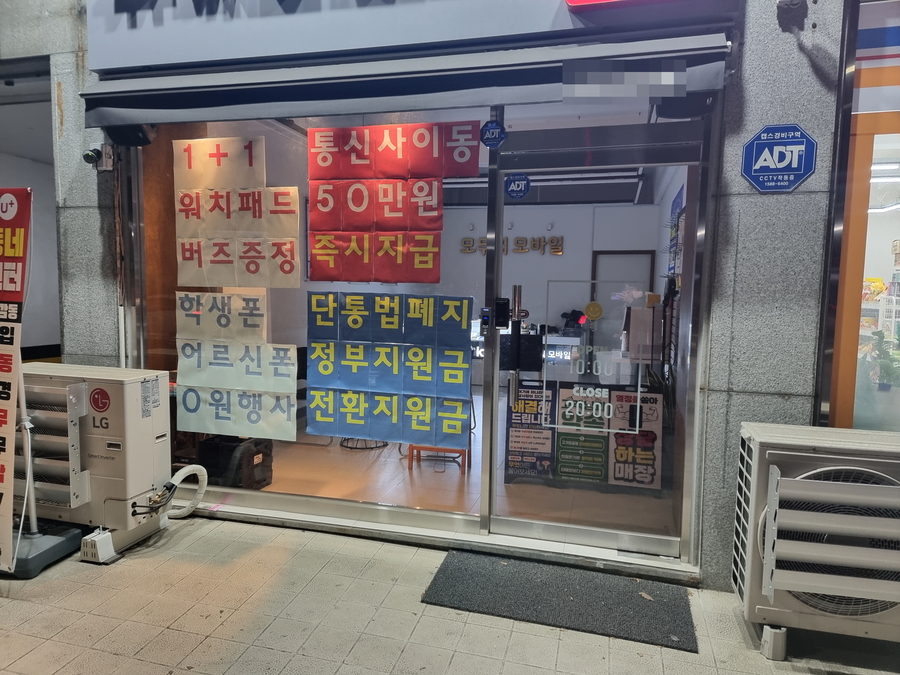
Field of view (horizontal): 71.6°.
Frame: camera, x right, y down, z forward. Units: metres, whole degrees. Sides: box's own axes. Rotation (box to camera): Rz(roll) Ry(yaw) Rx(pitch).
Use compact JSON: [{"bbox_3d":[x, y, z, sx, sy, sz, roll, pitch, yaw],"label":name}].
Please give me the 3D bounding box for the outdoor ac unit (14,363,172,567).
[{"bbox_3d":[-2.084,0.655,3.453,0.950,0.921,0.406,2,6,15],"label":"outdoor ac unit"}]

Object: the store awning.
[{"bbox_3d":[-0.433,-1.288,3.215,3.445,0.277,0.198,2,6,15],"label":"store awning"}]

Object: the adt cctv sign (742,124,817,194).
[{"bbox_3d":[1.466,-0.801,2.785,0.301,0.301,0.017,2,6,15],"label":"adt cctv sign"}]

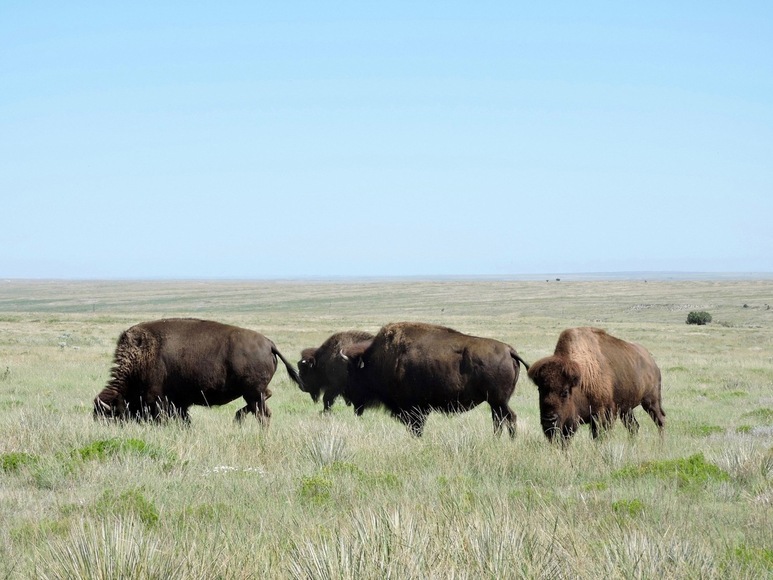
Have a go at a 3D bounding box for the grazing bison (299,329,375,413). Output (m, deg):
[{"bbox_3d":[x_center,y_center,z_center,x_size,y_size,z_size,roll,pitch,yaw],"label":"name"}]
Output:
[{"bbox_3d":[-0.290,1.314,44.200,2.300,1.370,0.750,0,0,-19],"label":"grazing bison"}]

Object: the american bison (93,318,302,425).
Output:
[{"bbox_3d":[-2.674,1.210,39.500,2.900,1.600,0.900,0,0,5],"label":"american bison"}]

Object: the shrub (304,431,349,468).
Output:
[{"bbox_3d":[-0.688,1.828,32.000,0.500,0.440,0.500,0,0,0],"label":"shrub"}]

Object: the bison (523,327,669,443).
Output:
[{"bbox_3d":[2.861,1.276,37.500,0.870,1.570,2.450,0,0,34],"label":"bison"}]

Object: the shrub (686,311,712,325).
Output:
[{"bbox_3d":[16.817,1.504,150.000,1.400,0.760,1.300,0,0,0],"label":"shrub"}]

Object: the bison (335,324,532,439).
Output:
[{"bbox_3d":[0.653,1.232,38.000,2.600,1.580,0.900,0,0,6],"label":"bison"}]

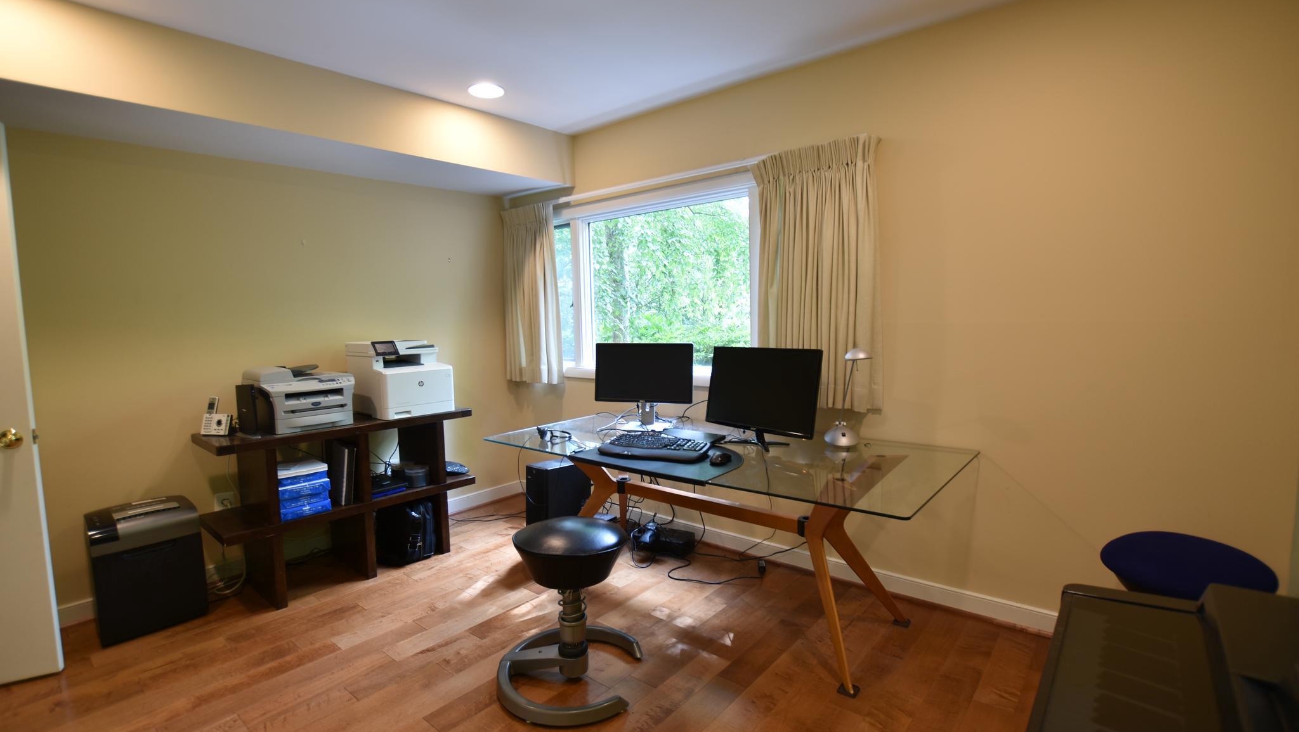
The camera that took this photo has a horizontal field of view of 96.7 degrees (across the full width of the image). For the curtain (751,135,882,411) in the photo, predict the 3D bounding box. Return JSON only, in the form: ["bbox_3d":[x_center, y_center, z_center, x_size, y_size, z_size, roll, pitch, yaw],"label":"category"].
[{"bbox_3d":[0.794,-0.417,2.787,0.650,1.226,0.113,4,7,41],"label":"curtain"}]

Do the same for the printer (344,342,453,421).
[{"bbox_3d":[-1.421,0.065,3.294,0.453,0.394,0.414,4,7,41],"label":"printer"}]

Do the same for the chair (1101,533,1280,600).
[{"bbox_3d":[1.605,0.849,1.756,0.463,0.591,0.463,4,7,41],"label":"chair"}]

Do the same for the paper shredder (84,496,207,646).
[{"bbox_3d":[-2.196,0.878,2.532,0.256,0.522,0.389,4,7,41],"label":"paper shredder"}]

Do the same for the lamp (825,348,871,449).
[{"bbox_3d":[0.877,0.142,2.525,0.197,0.428,0.143,4,7,41],"label":"lamp"}]

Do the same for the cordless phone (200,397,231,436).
[{"bbox_3d":[-2.053,0.235,2.735,0.118,0.177,0.098,-1,5,2],"label":"cordless phone"}]

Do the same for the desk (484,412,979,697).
[{"bbox_3d":[0.246,0.725,2.684,2.068,0.739,0.916,3,7,39],"label":"desk"}]

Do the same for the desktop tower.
[{"bbox_3d":[-0.565,0.815,3.703,0.187,0.402,0.424,4,7,41],"label":"desktop tower"}]

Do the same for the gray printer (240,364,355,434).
[{"bbox_3d":[-1.758,0.146,2.907,0.374,0.305,0.424,4,7,41],"label":"gray printer"}]

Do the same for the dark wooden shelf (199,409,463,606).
[{"bbox_3d":[-1.586,0.684,3.071,0.433,0.804,1.251,4,7,41],"label":"dark wooden shelf"}]

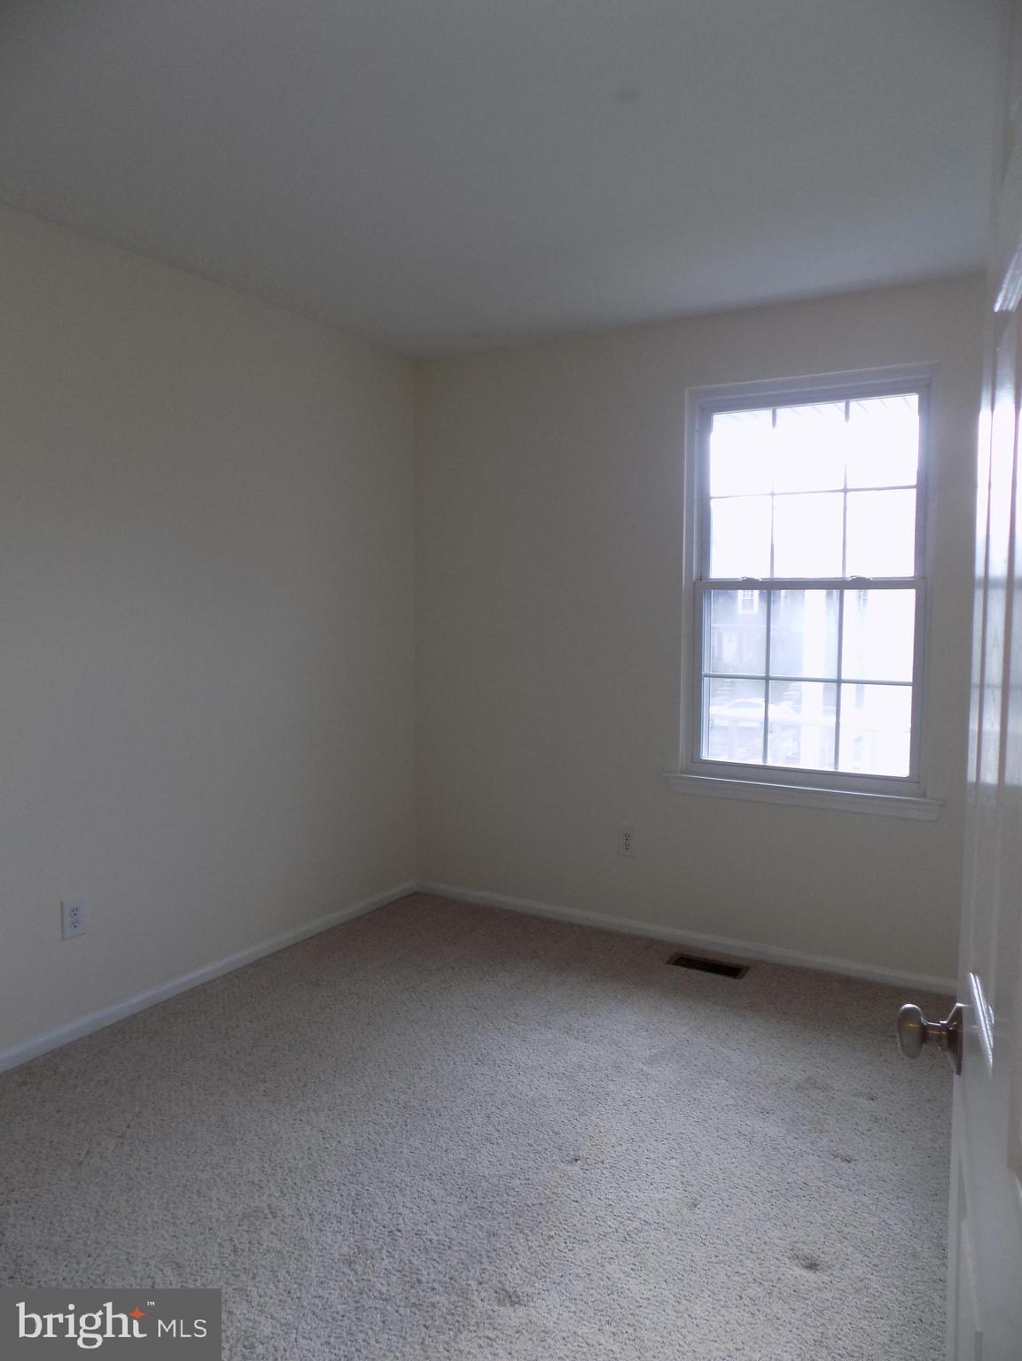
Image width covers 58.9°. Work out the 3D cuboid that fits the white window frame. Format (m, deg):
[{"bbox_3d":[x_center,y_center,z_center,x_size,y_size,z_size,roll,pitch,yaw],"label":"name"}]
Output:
[{"bbox_3d":[1.050,-0.311,3.272,0.948,1.536,0.110,3,5,31],"label":"white window frame"}]

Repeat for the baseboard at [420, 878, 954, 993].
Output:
[{"bbox_3d":[0.601,1.003,3.615,2.420,0.068,0.018,3,5,31],"label":"baseboard"}]

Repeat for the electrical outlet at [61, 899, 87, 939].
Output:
[{"bbox_3d":[-1.316,0.717,2.724,0.010,0.116,0.072,3,5,31],"label":"electrical outlet"}]

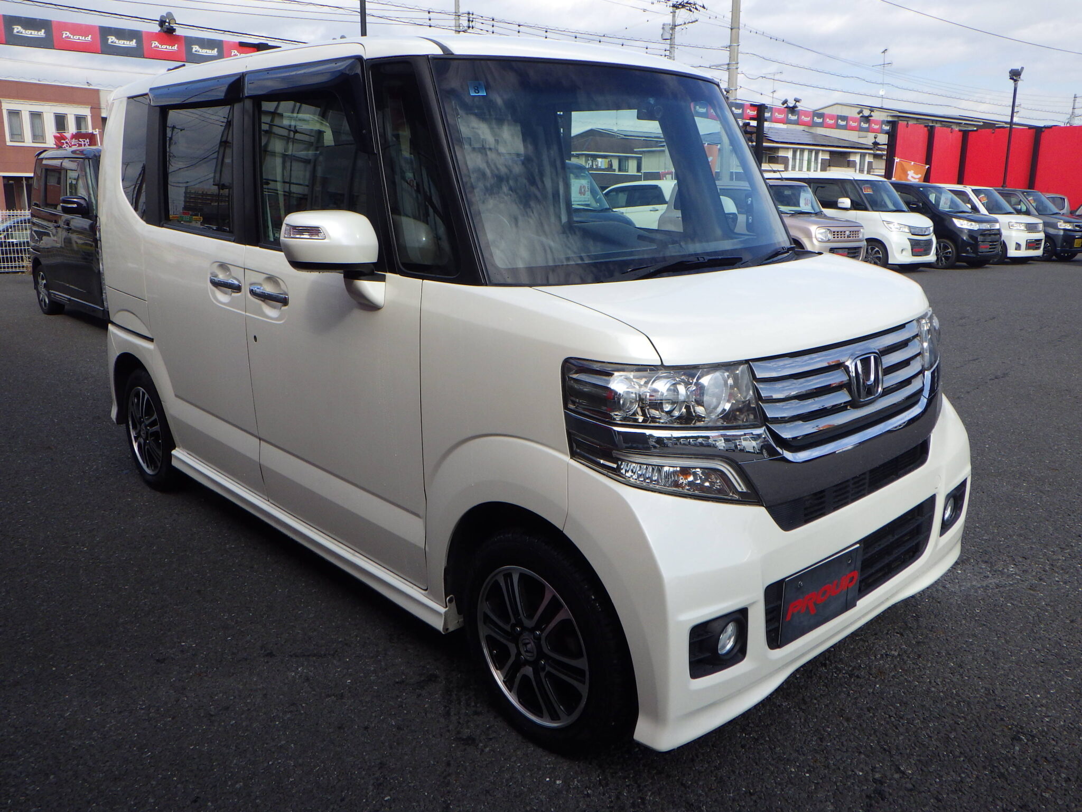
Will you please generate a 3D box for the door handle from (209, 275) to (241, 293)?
[{"bbox_3d":[-1.041,-0.395,2.875,0.045,0.042,0.215,-13,19,-41],"label":"door handle"}]

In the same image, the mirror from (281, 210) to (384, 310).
[{"bbox_3d":[-0.502,-0.351,2.133,0.225,0.250,0.170,-13,19,-41],"label":"mirror"}]

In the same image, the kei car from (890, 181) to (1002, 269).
[{"bbox_3d":[7.347,-3.679,17.663,1.475,1.650,3.395,-10,16,-39],"label":"kei car"}]

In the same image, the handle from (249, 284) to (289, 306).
[{"bbox_3d":[-0.861,-0.349,2.763,0.050,0.045,0.238,-13,20,-42],"label":"handle"}]

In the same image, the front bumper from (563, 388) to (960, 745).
[{"bbox_3d":[0.698,0.318,2.333,1.475,0.620,0.370,-13,20,-42],"label":"front bumper"}]

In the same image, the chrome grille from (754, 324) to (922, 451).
[{"bbox_3d":[0.755,-0.054,2.091,0.780,0.230,0.110,-13,19,-41],"label":"chrome grille"}]

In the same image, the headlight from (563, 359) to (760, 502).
[{"bbox_3d":[0.262,0.059,1.848,0.335,0.320,0.315,-13,19,-41],"label":"headlight"}]

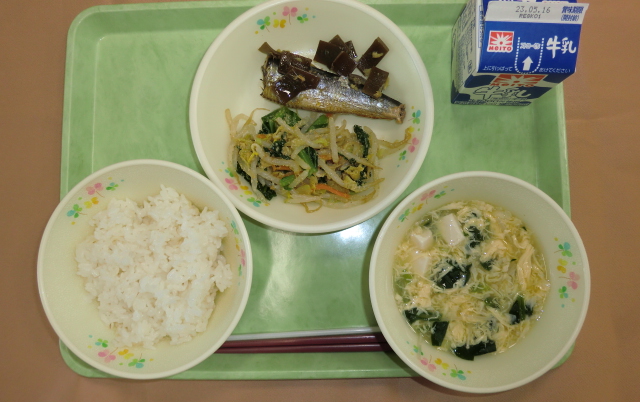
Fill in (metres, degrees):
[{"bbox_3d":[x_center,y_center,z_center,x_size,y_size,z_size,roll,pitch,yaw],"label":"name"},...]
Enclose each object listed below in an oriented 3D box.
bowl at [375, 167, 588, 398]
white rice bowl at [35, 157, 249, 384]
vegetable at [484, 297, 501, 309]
[{"bbox_3d":[0.099,0.051,0.321,0.136,0.054,0.136,0,86,2],"label":"bowl"},{"bbox_3d":[-0.108,0.044,0.325,0.136,0.054,0.136,0,86,2],"label":"white rice bowl"},{"bbox_3d":[0.111,0.066,0.310,0.011,0.005,0.008,0,86,2],"label":"vegetable"}]

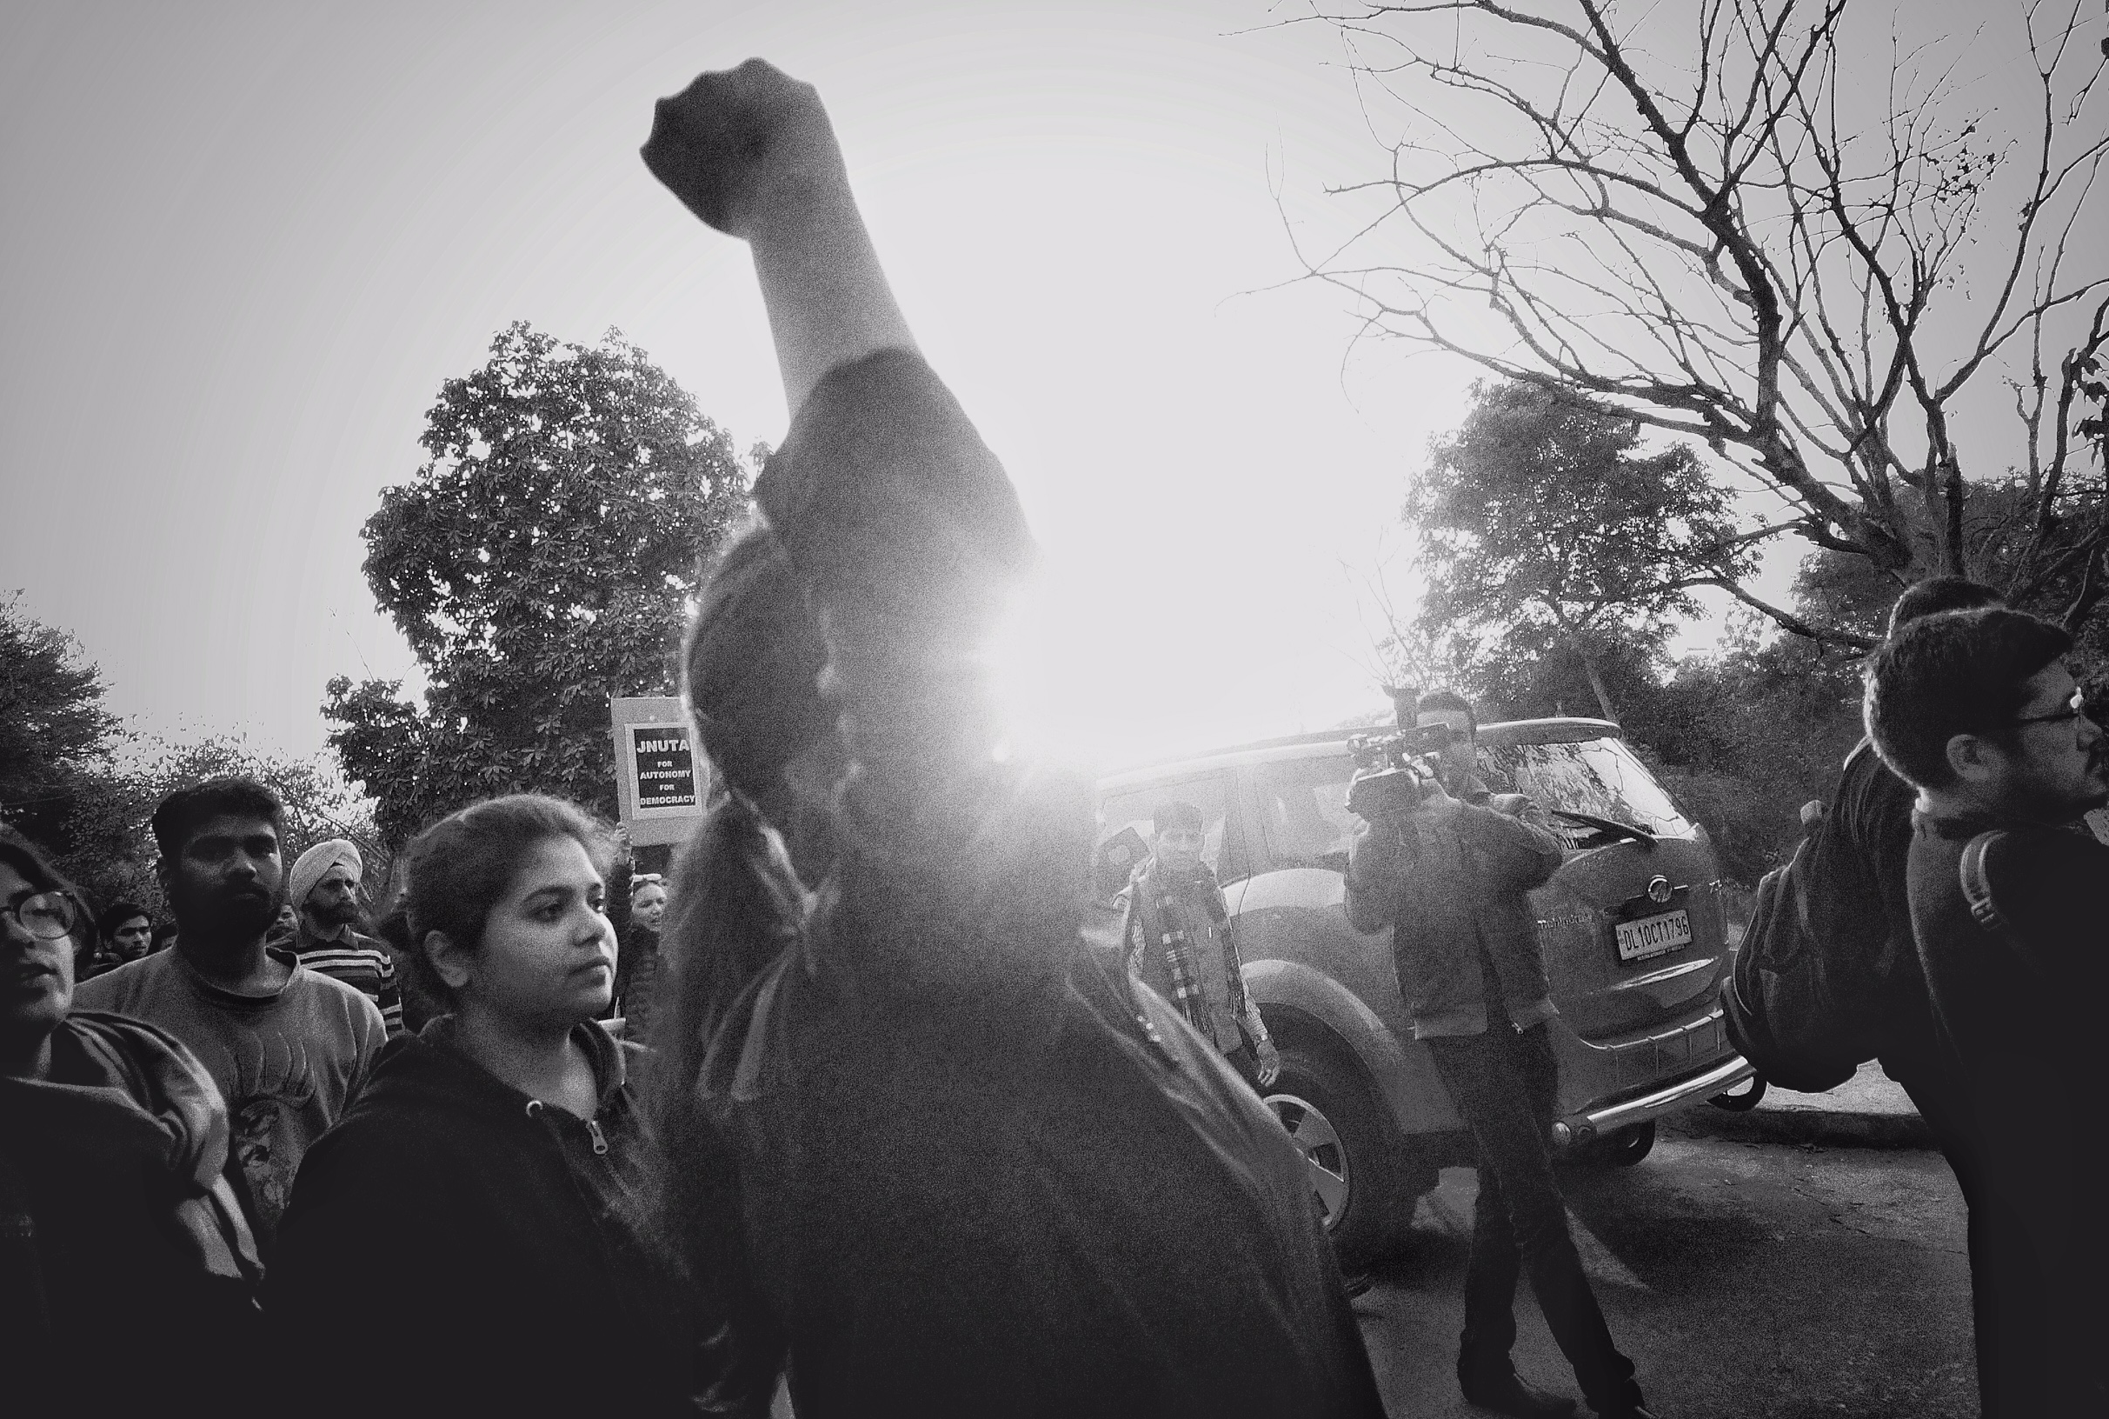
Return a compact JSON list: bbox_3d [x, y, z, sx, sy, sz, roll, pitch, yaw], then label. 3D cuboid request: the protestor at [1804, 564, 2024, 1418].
[{"bbox_3d":[1.490,0.637,2.170,0.380,1.720,0.520,-9,-7,15],"label":"protestor"}]

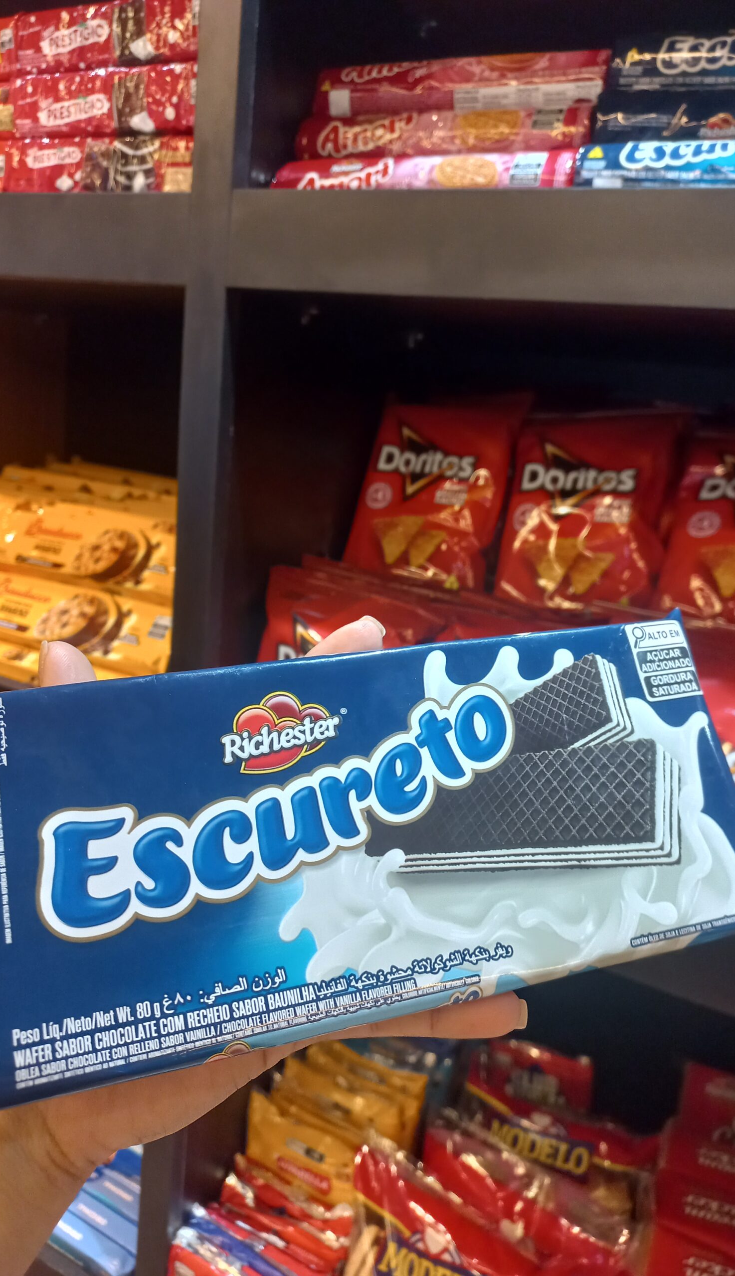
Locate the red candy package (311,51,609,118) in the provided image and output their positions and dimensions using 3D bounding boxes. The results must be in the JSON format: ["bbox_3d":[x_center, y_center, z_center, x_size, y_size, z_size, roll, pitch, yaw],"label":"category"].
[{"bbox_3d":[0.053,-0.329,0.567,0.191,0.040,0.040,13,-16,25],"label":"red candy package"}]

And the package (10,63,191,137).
[{"bbox_3d":[-0.160,-0.354,0.625,0.166,0.037,0.053,13,16,25],"label":"package"}]

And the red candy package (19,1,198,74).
[{"bbox_3d":[-0.155,-0.393,0.620,0.166,0.037,0.053,13,16,25],"label":"red candy package"}]

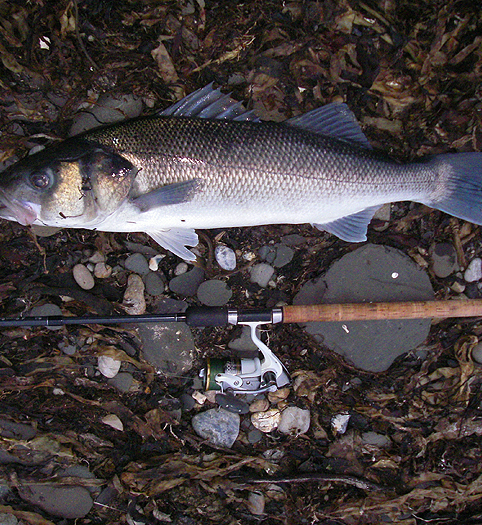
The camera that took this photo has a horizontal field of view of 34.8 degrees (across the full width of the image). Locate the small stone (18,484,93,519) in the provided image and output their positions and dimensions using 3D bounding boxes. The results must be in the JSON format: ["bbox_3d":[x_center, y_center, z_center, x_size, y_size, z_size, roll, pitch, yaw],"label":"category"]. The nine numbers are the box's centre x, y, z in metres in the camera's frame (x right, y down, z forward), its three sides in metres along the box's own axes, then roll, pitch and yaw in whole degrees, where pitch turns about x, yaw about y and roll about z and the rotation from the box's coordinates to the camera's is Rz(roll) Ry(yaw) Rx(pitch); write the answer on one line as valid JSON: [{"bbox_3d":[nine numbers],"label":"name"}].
[{"bbox_3d":[-0.226,0.292,0.940,0.093,0.028,0.042,11,78,2],"label":"small stone"}]

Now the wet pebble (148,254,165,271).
[{"bbox_3d":[-0.115,0.001,1.055,0.017,0.011,0.028,38,81,7],"label":"wet pebble"}]

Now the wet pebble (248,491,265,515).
[{"bbox_3d":[0.020,0.302,0.968,0.019,0.011,0.028,5,79,1],"label":"wet pebble"}]

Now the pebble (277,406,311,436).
[{"bbox_3d":[0.071,0.210,1.016,0.045,0.025,0.040,-11,79,-2],"label":"pebble"}]

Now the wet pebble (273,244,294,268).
[{"bbox_3d":[0.056,-0.009,1.004,0.026,0.016,0.033,20,79,4],"label":"wet pebble"}]

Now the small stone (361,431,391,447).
[{"bbox_3d":[0.178,0.232,1.011,0.041,0.017,0.024,9,79,2],"label":"small stone"}]

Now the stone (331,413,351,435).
[{"bbox_3d":[0.127,0.205,0.988,0.022,0.014,0.029,17,79,3],"label":"stone"}]

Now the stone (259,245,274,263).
[{"bbox_3d":[0.034,-0.011,1.004,0.017,0.012,0.025,-29,79,-6],"label":"stone"}]

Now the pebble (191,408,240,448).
[{"bbox_3d":[-0.032,0.218,1.009,0.063,0.033,0.050,19,79,4],"label":"pebble"}]

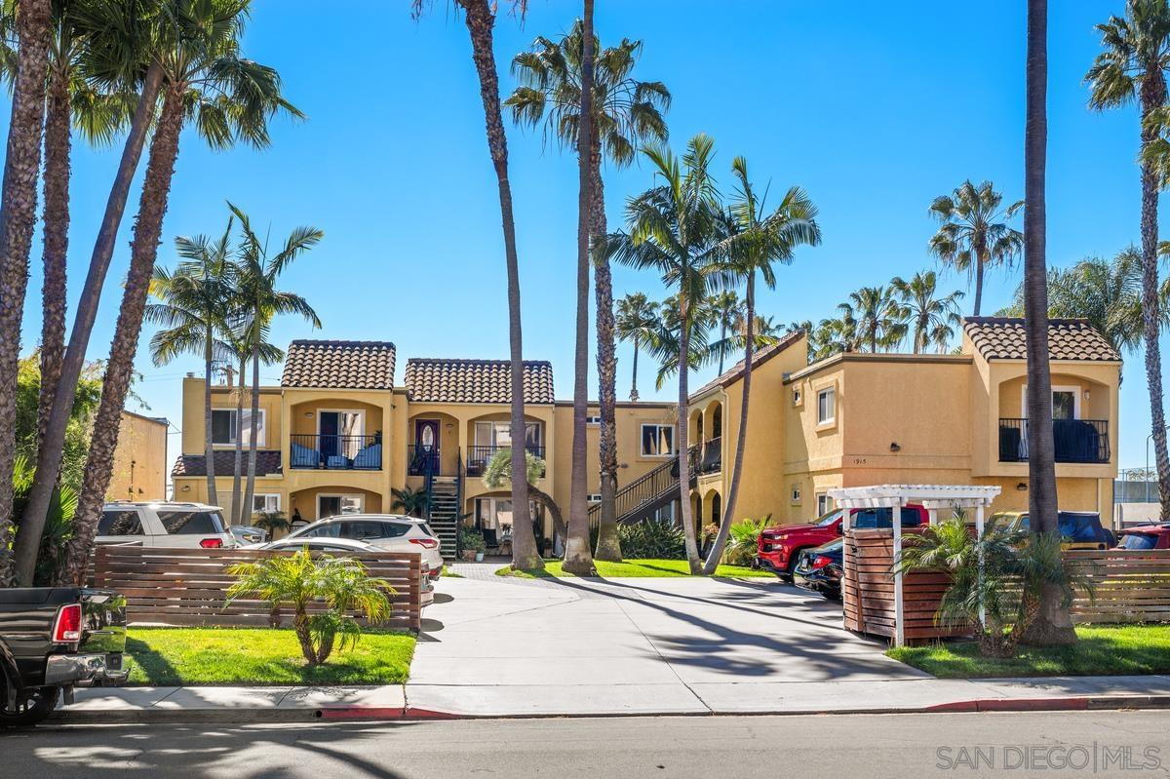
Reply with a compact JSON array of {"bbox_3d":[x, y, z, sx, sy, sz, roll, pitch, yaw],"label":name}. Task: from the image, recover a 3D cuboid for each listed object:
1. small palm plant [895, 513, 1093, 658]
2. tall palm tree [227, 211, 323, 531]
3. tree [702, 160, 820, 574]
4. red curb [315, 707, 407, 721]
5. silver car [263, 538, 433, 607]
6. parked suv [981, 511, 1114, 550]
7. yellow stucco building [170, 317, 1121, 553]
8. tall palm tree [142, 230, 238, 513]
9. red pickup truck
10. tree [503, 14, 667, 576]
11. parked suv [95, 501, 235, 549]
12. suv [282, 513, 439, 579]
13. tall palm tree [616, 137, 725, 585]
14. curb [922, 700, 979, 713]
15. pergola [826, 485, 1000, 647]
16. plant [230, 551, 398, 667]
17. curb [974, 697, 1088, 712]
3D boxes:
[{"bbox_3d":[5.714,2.744,19.200,2.600,2.030,2.300,1,-3,-7],"label":"small palm plant"},{"bbox_3d":[-9.302,-0.264,41.000,2.900,10.700,2.900,1,-3,-7],"label":"tall palm tree"},{"bbox_3d":[5.045,-0.707,39.129,3.430,11.860,3.200,1,-5,-5],"label":"tree"},{"bbox_3d":[-2.526,3.659,15.400,1.020,0.140,0.180,1,-3,-7],"label":"red curb"},{"bbox_3d":[-5.085,3.263,23.600,4.750,1.460,1.830,1,-3,-2],"label":"silver car"},{"bbox_3d":[9.938,3.679,31.098,3.900,1.780,1.700,1,-5,-5],"label":"parked suv"},{"bbox_3d":[-0.258,2.032,45.835,27.280,7.174,21.599,1,-5,-5],"label":"yellow stucco building"},{"bbox_3d":[-12.091,0.020,41.337,2.800,10.380,2.800,1,-5,-5],"label":"tall palm tree"},{"bbox_3d":[7.600,3.962,35.200,5.850,1.930,2.060,1,-3,-8],"label":"red pickup truck"},{"bbox_3d":[0.058,-3.492,45.214,5.440,18.340,5.440,1,-5,-5],"label":"tree"},{"bbox_3d":[-10.061,3.316,29.000,5.200,1.940,2.020,1,-3,-6],"label":"parked suv"},{"bbox_3d":[-5.225,3.439,28.387,4.520,1.680,1.840,1,-5,-5],"label":"suv"},{"bbox_3d":[2.306,-0.986,37.300,3.100,12.000,3.100,1,-3,-7],"label":"tall palm tree"},{"bbox_3d":[4.159,3.600,15.500,0.630,0.130,0.200,1,-5,-5],"label":"curb"},{"bbox_3d":[4.980,2.648,20.700,2.050,2.350,1.800,1,-3,-21],"label":"pergola"},{"bbox_3d":[-3.740,2.930,18.464,2.220,1.560,2.100,1,-5,-5],"label":"plant"},{"bbox_3d":[5.100,3.601,15.600,1.280,0.150,0.200,1,-5,-5],"label":"curb"}]

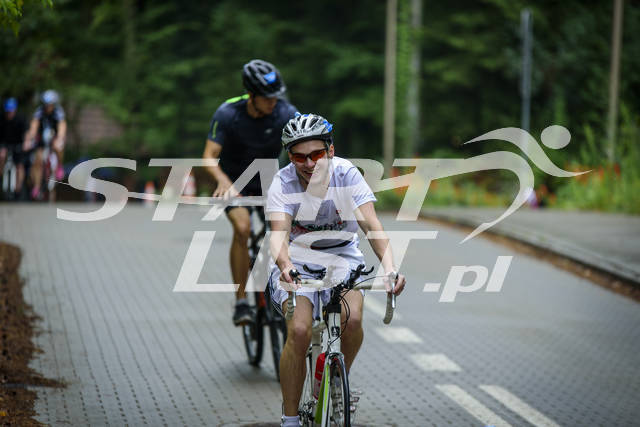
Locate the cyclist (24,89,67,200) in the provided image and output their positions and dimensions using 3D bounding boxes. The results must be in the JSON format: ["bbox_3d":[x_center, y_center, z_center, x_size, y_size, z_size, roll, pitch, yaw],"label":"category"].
[{"bbox_3d":[-3.628,-0.919,47.000,0.540,1.460,0.950,0,3,-8],"label":"cyclist"}]

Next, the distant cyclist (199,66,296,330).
[{"bbox_3d":[-0.352,-0.122,20.700,0.630,1.540,0.950,0,3,-10],"label":"distant cyclist"}]

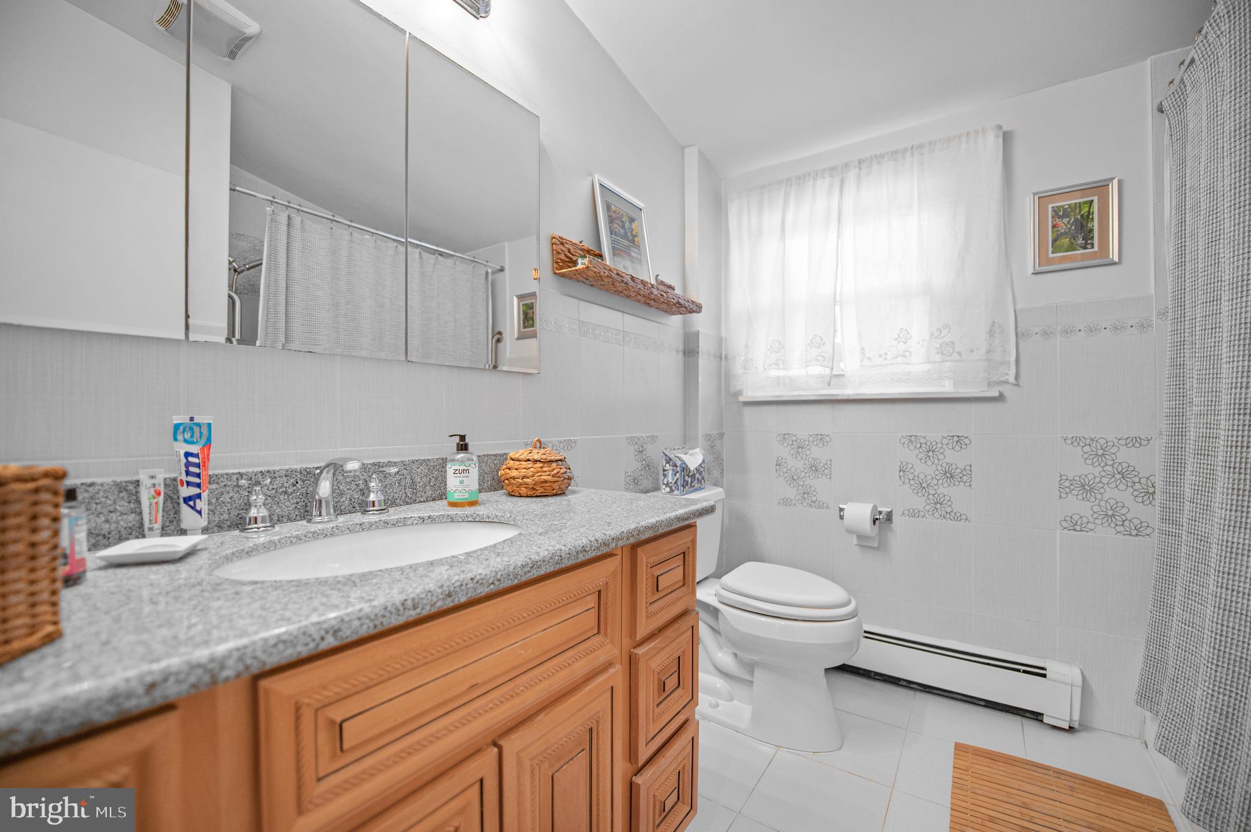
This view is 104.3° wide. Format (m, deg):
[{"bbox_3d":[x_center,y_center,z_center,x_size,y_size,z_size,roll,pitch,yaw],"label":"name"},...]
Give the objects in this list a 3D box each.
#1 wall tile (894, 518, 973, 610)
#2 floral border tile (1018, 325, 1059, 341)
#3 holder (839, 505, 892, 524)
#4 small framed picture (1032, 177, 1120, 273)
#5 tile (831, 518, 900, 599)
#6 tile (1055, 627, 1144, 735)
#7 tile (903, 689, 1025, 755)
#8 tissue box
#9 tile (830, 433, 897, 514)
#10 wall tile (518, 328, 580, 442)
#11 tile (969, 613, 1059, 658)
[{"bbox_3d":[1.198,0.571,1.886,0.242,0.332,0.010,0,0,32],"label":"wall tile"},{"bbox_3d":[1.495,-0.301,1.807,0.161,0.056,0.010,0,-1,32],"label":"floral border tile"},{"bbox_3d":[0.988,0.416,2.022,0.210,0.062,0.075,-1,-1,35],"label":"holder"},{"bbox_3d":[1.582,-0.665,1.716,0.226,0.294,0.020,-1,-1,32],"label":"small framed picture"},{"bbox_3d":[1.023,0.588,2.075,0.250,0.341,0.010,-1,-1,32],"label":"tile"},{"bbox_3d":[1.611,0.903,1.633,0.242,0.332,0.010,0,0,32],"label":"tile"},{"bbox_3d":[1.178,1.060,1.692,0.331,0.010,0.331,-1,-1,34],"label":"tile"},{"bbox_3d":[0.242,0.224,1.985,0.085,0.170,0.235,-1,-1,34],"label":"tissue box"},{"bbox_3d":[1.007,0.243,2.051,0.248,0.338,0.010,-1,-1,35],"label":"tile"},{"bbox_3d":[-0.233,-0.095,1.546,0.010,0.346,0.250,-1,-1,36],"label":"wall tile"},{"bbox_3d":[1.405,0.903,1.759,0.242,0.332,0.010,0,0,32],"label":"tile"}]

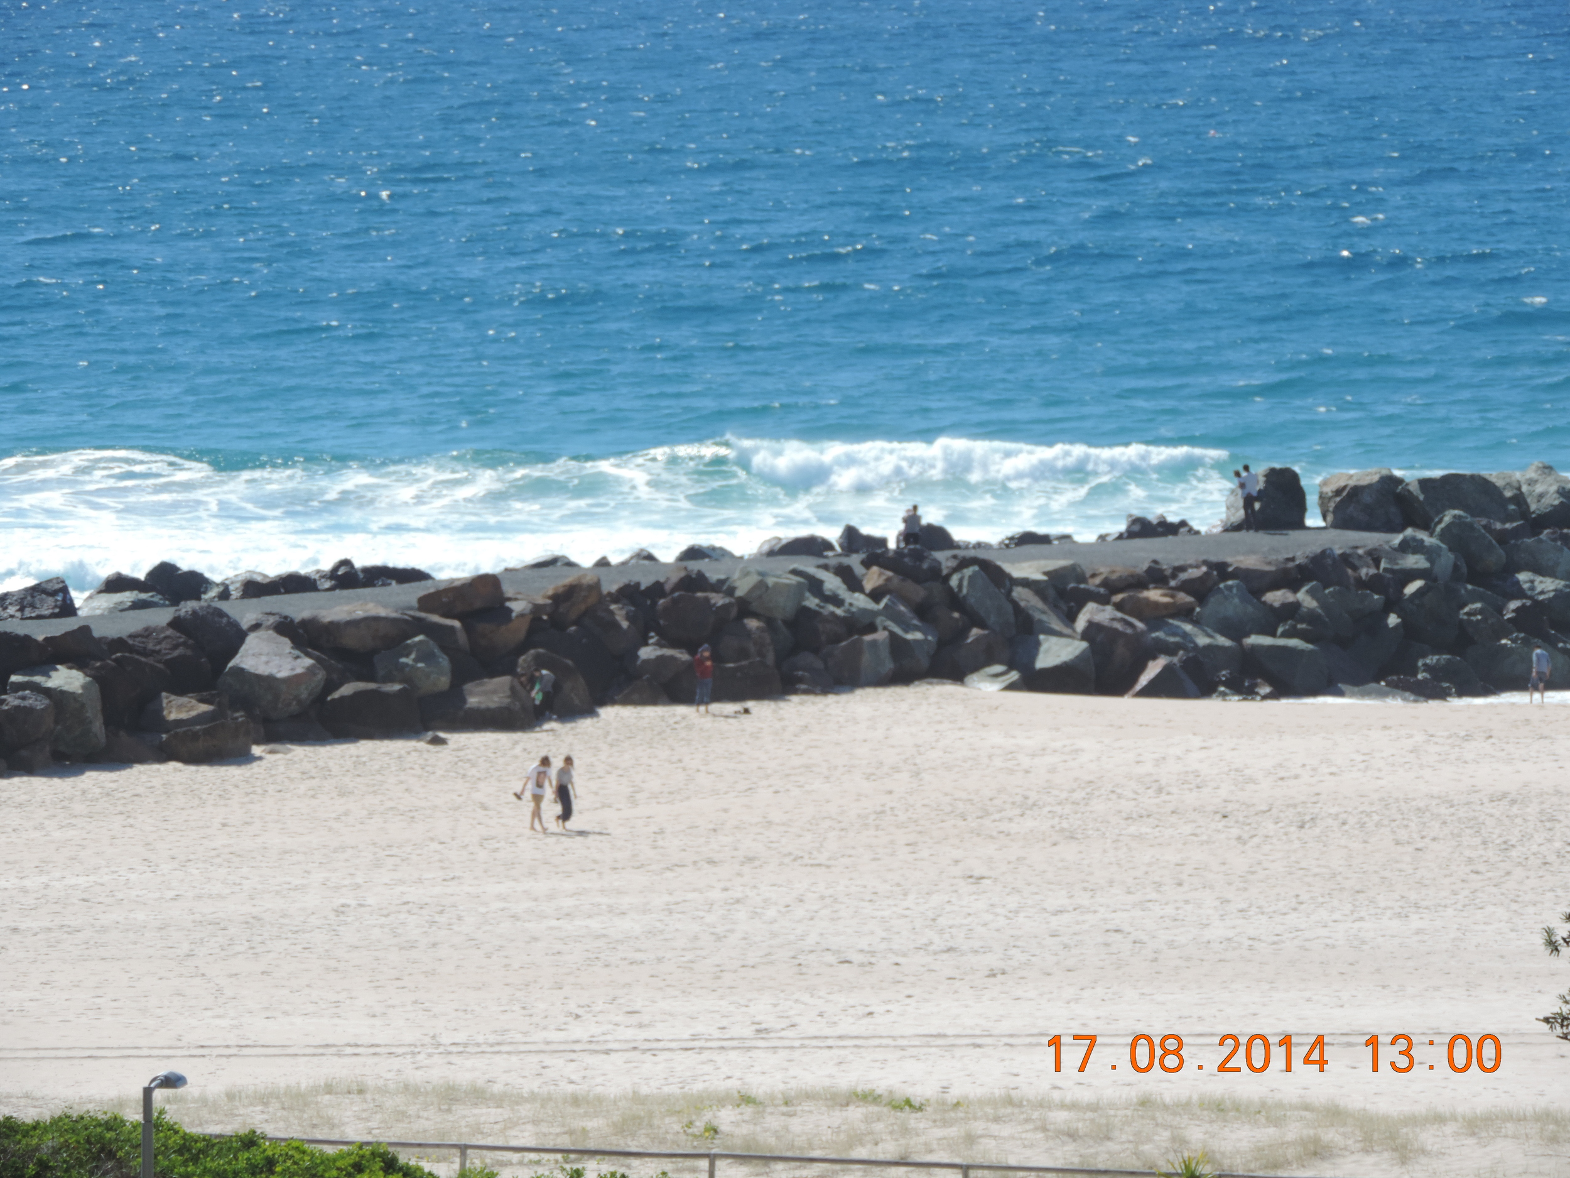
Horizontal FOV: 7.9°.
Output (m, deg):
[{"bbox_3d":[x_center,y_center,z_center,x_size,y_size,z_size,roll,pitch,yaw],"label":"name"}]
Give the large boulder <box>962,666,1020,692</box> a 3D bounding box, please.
[{"bbox_3d":[5.232,2.277,284.500,1.508,0.663,1.131,0,5,0],"label":"large boulder"}]

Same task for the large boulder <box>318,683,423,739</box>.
[{"bbox_3d":[-9.945,2.932,272.400,2.475,1.284,1.782,0,5,0],"label":"large boulder"}]

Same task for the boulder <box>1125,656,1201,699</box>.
[{"bbox_3d":[9.612,2.263,288.500,1.900,1.120,1.400,0,5,0],"label":"boulder"}]

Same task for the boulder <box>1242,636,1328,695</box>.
[{"bbox_3d":[13.108,2.040,297.000,2.281,1.504,1.700,0,4,0],"label":"boulder"}]

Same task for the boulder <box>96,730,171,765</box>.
[{"bbox_3d":[-15.166,3.724,263.786,1.605,0.886,1.241,0,4,0],"label":"boulder"}]

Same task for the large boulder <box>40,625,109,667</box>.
[{"bbox_3d":[-16.974,1.349,271.000,1.610,0.970,1.250,0,5,0],"label":"large boulder"}]

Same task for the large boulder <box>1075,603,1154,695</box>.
[{"bbox_3d":[8.337,1.550,286.500,2.014,2.314,1.813,0,5,0],"label":"large boulder"}]

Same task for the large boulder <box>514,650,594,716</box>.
[{"bbox_3d":[-5.652,2.330,277.900,1.954,1.609,1.856,0,5,0],"label":"large boulder"}]

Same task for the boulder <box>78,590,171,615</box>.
[{"bbox_3d":[-15.815,0.323,271.500,2.230,0.570,1.500,0,4,0],"label":"boulder"}]

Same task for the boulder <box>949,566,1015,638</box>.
[{"bbox_3d":[5.096,0.333,293.500,1.714,1.760,1.350,0,4,0],"label":"boulder"}]

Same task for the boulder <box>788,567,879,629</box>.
[{"bbox_3d":[1.261,0.182,281.000,2.250,1.460,1.700,0,4,0],"label":"boulder"}]

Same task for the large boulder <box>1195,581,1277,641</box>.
[{"bbox_3d":[11.525,0.564,289.500,2.100,1.440,1.650,0,4,0],"label":"large boulder"}]

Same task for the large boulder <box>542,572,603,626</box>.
[{"bbox_3d":[-5.246,0.333,279.488,1.466,1.437,1.496,0,4,0],"label":"large boulder"}]

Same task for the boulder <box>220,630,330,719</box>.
[{"bbox_3d":[-12.329,2.062,274.300,2.670,2.140,2.100,0,5,0],"label":"boulder"}]

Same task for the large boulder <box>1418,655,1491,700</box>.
[{"bbox_3d":[17.299,2.317,293.426,1.817,1.201,1.523,0,4,0],"label":"large boulder"}]

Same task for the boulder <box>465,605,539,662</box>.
[{"bbox_3d":[-6.937,1.079,277.000,1.858,1.341,1.672,0,5,0],"label":"boulder"}]

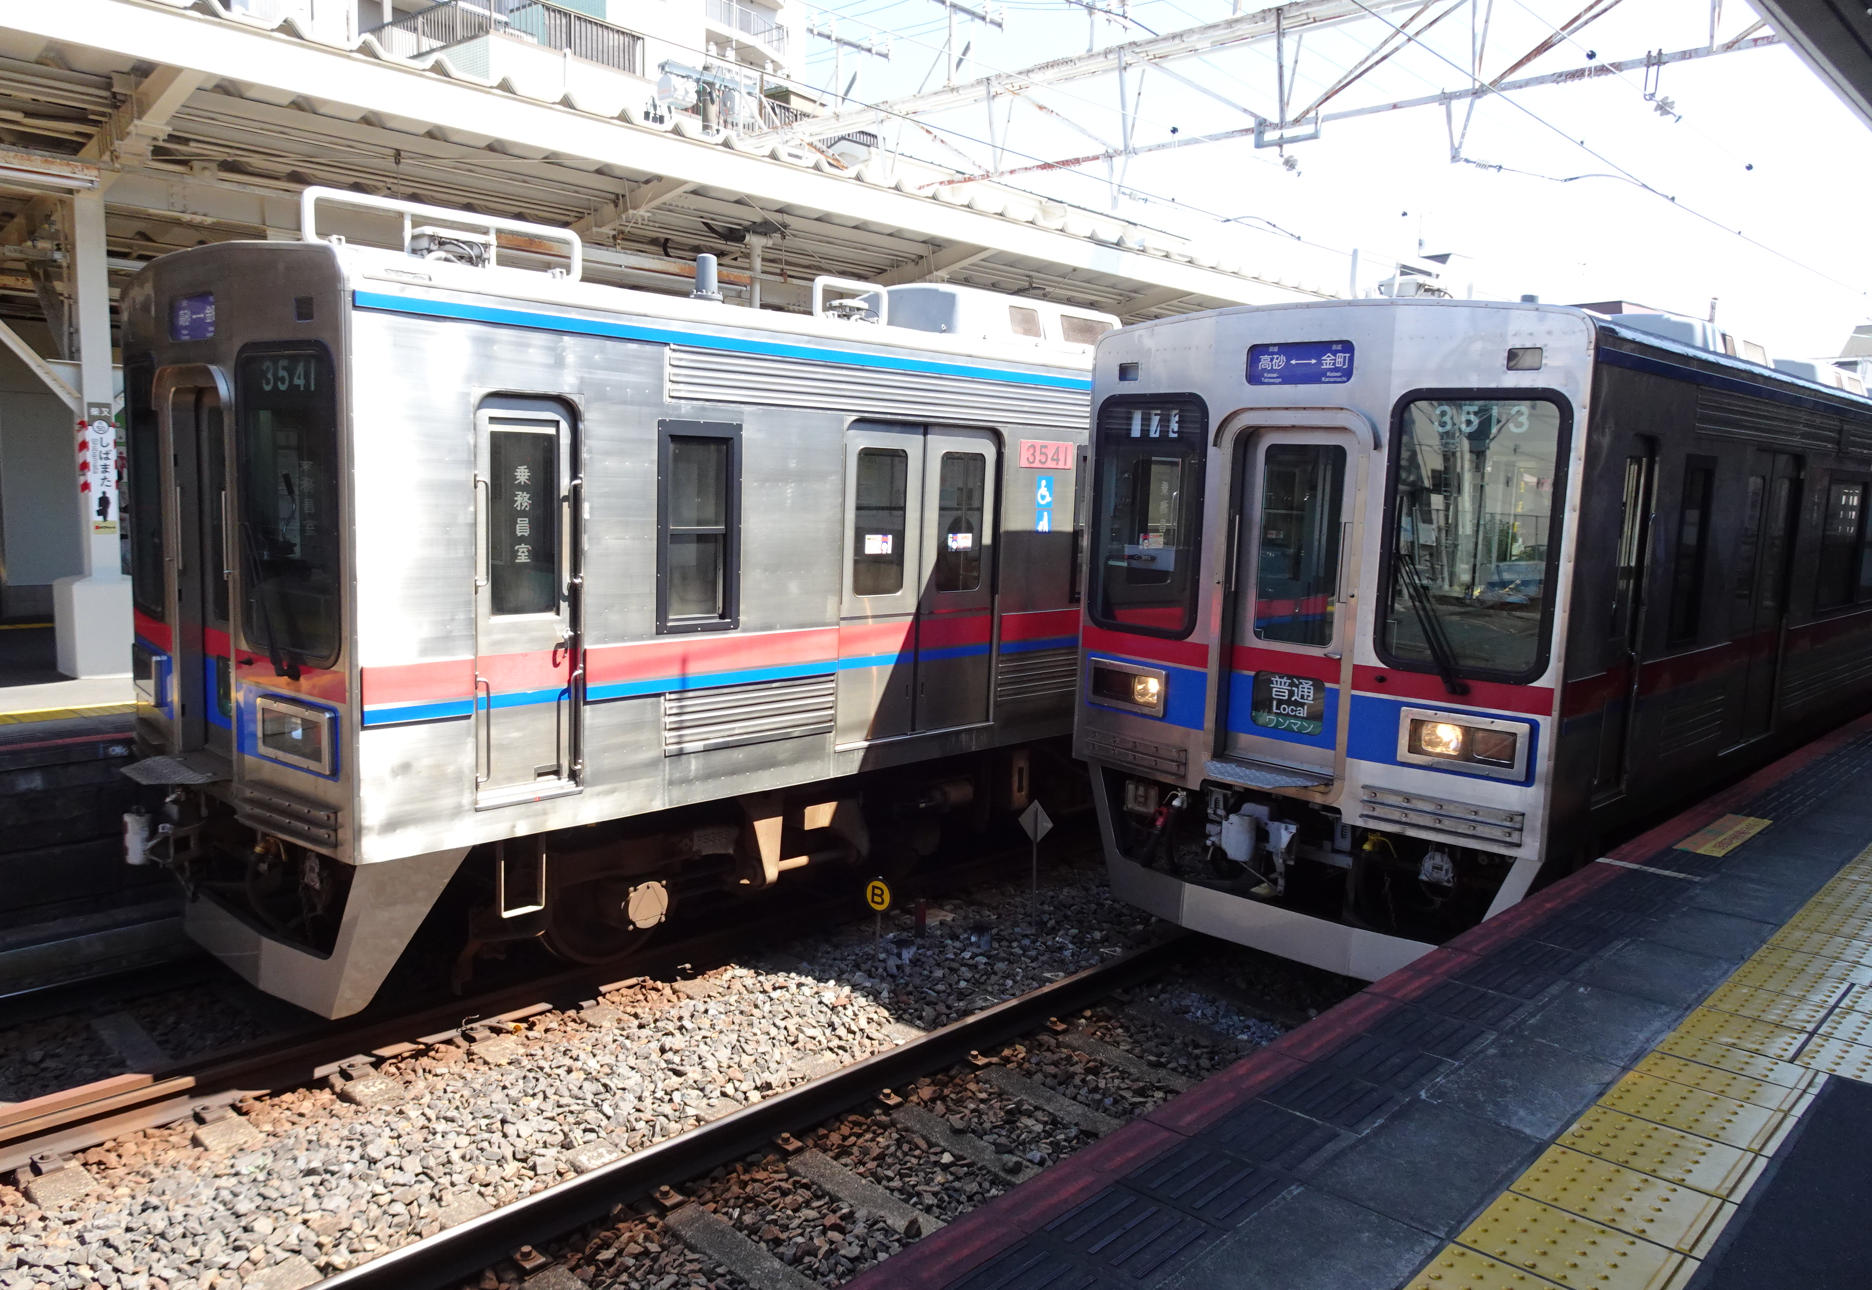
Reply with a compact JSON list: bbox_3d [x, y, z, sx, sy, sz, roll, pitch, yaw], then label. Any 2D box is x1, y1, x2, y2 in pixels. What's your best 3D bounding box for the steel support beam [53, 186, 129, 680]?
[{"bbox_3d":[-5.853,-1.442,9.052,0.502,3.302,0.451,9,10,44],"label":"steel support beam"}]

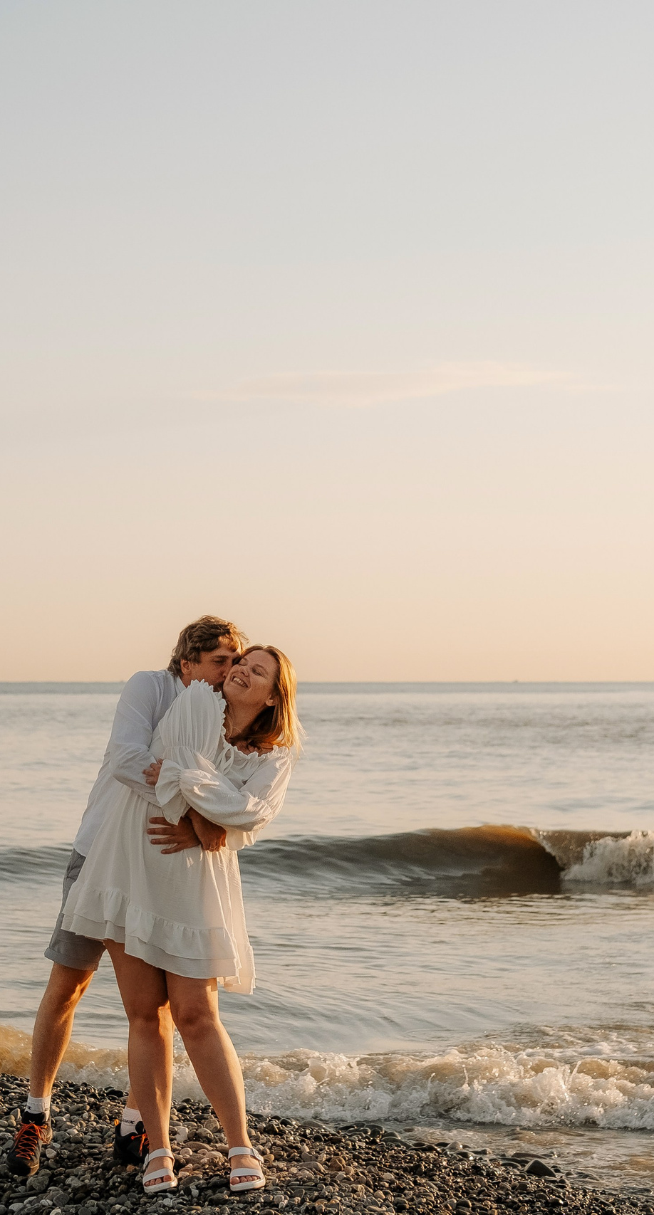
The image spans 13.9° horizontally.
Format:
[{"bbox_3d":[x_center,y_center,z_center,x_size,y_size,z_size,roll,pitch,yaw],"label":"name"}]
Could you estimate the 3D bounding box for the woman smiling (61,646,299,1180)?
[{"bbox_3d":[-0.430,0.890,7.750,0.670,1.570,0.500,0,-2,7],"label":"woman smiling"}]

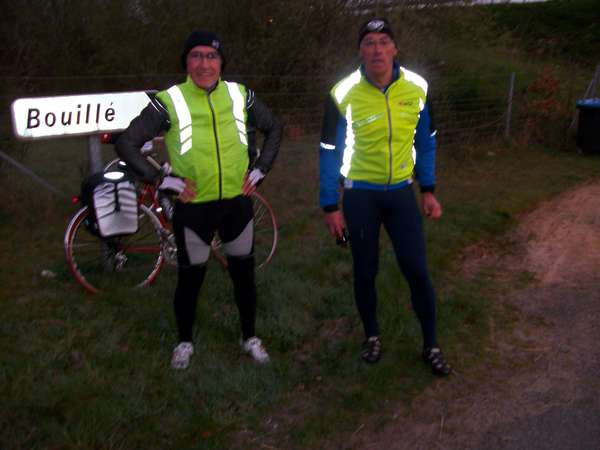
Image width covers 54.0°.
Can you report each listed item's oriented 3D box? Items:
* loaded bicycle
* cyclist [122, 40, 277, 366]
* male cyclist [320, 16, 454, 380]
[{"bbox_3d":[-0.850,-0.085,4.260,1.700,1.050,0.500,-9,6,-39],"label":"loaded bicycle"},{"bbox_3d":[-0.495,-0.100,2.950,0.790,1.670,0.420,-4,14,-14],"label":"cyclist"},{"bbox_3d":[0.415,-0.120,2.960,0.630,1.725,0.410,-2,14,-7],"label":"male cyclist"}]

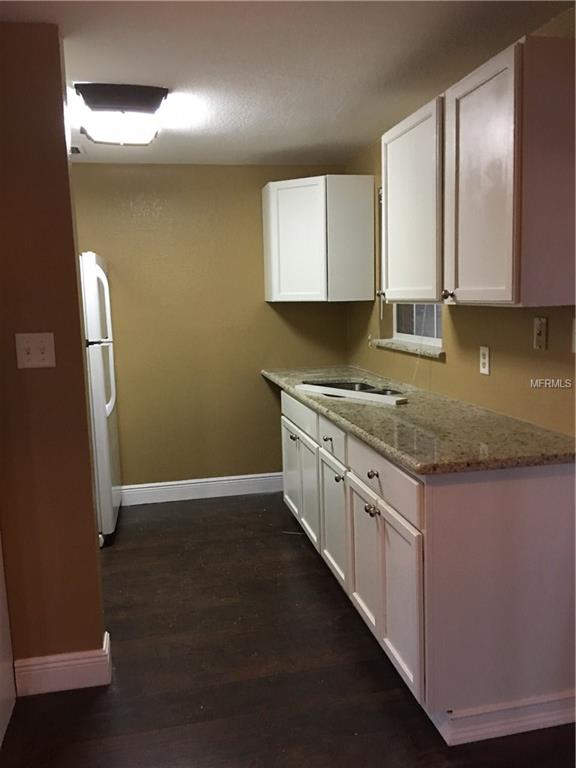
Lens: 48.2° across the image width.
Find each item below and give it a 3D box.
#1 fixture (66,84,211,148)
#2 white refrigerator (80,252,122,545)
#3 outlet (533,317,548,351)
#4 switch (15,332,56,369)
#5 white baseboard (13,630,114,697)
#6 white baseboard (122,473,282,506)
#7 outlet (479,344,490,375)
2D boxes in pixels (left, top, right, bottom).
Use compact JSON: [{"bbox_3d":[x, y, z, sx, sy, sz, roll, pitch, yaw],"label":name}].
[{"bbox_3d":[-0.772,-1.250,3.023,0.410,0.100,0.610,-4,8,-16],"label":"fixture"},{"bbox_3d":[-1.421,0.091,3.961,0.760,1.700,0.730,-4,8,-12],"label":"white refrigerator"},{"bbox_3d":[0.924,-0.183,2.364,0.012,0.117,0.078,-4,8,-12],"label":"outlet"},{"bbox_3d":[-0.873,-0.117,2.231,0.121,0.119,0.012,-4,8,-12],"label":"switch"},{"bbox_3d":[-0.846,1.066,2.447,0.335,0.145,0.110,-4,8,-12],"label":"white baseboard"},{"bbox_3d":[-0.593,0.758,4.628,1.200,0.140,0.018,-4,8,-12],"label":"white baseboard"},{"bbox_3d":[0.845,-0.101,2.773,0.012,0.117,0.075,-4,8,-12],"label":"outlet"}]

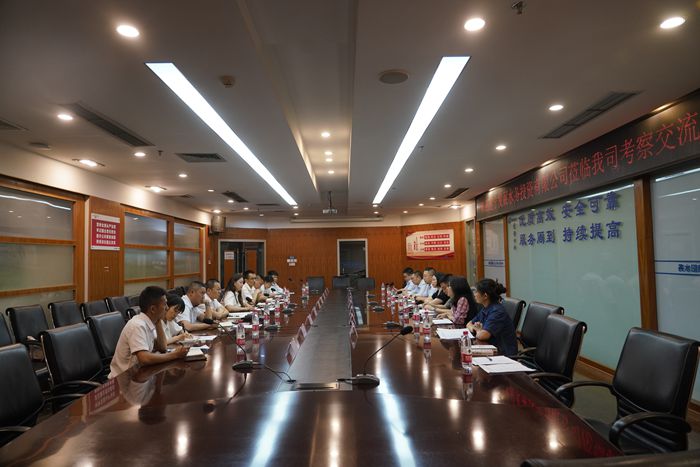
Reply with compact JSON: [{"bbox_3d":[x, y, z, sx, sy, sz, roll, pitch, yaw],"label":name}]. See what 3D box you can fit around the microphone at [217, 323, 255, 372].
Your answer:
[{"bbox_3d":[-0.799,0.715,3.029,0.360,0.305,0.130,-1,-3,5],"label":"microphone"}]

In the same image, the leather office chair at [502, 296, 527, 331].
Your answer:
[{"bbox_3d":[1.607,1.225,5.169,0.640,0.960,0.600,-1,-3,0],"label":"leather office chair"}]

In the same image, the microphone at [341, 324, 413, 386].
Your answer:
[{"bbox_3d":[0.190,0.682,2.598,0.335,0.316,0.145,-1,-3,0],"label":"microphone"}]

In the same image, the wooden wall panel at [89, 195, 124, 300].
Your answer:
[{"bbox_3d":[-3.591,0.702,6.872,0.060,2.375,1.000,-1,-3,-1],"label":"wooden wall panel"}]

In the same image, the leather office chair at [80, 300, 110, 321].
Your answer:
[{"bbox_3d":[-2.938,1.320,5.732,0.640,0.990,0.610,-2,-3,11],"label":"leather office chair"}]

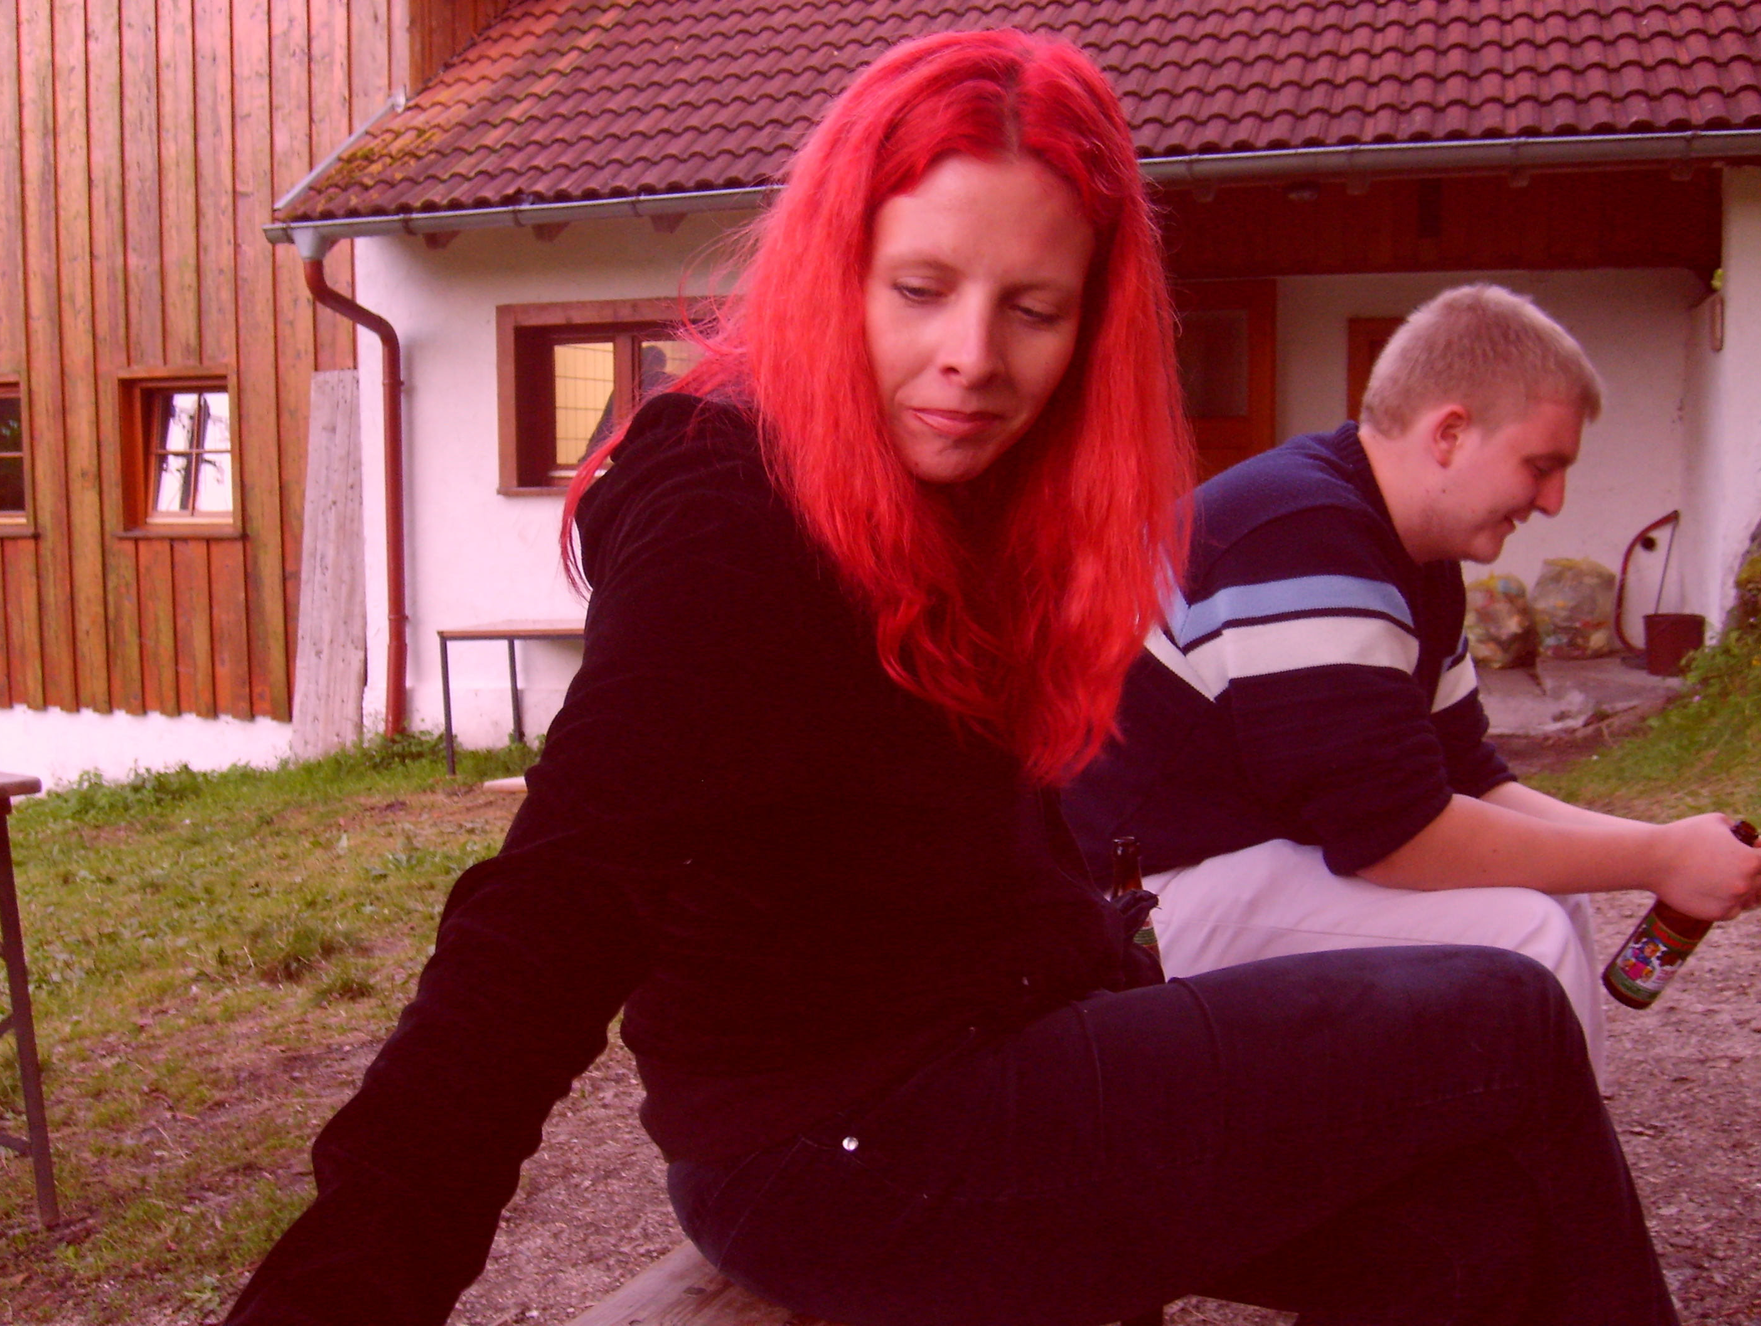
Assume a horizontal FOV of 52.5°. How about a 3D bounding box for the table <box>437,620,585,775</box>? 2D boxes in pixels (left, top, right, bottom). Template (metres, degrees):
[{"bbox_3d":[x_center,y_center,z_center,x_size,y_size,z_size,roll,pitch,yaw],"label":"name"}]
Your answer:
[{"bbox_3d":[-1.436,0.172,9.357,1.500,0.750,0.740,-1,5,17],"label":"table"}]

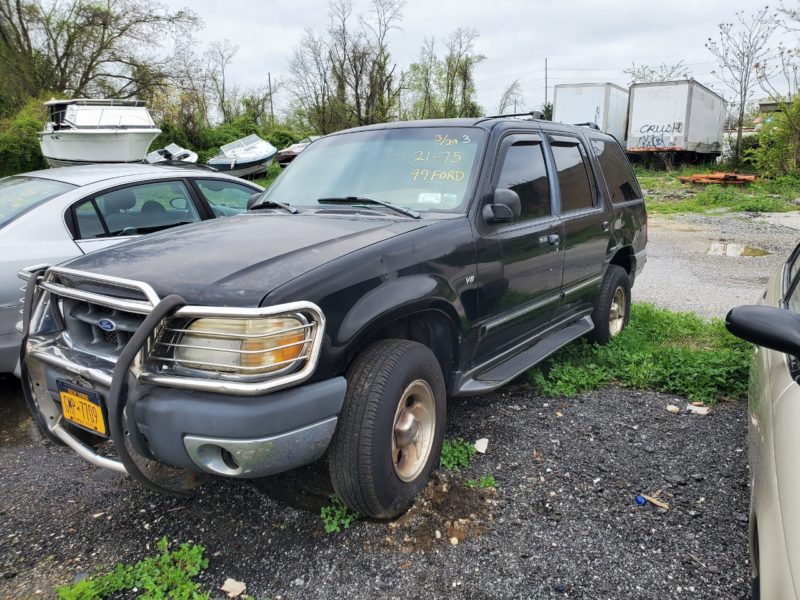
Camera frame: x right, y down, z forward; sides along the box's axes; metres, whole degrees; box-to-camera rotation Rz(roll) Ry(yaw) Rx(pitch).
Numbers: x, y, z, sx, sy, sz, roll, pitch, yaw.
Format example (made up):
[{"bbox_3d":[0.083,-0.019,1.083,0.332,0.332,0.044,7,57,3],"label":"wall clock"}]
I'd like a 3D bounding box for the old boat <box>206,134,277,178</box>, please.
[{"bbox_3d":[-7.423,-6.759,28.500,5.000,1.500,2.000,9,31,39],"label":"old boat"}]

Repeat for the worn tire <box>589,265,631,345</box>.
[{"bbox_3d":[1.631,0.089,4.791,0.235,0.730,0.730,7,14,35],"label":"worn tire"}]

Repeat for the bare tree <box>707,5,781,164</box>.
[{"bbox_3d":[18.293,-11.316,32.000,3.600,8.300,3.600,-1,13,0],"label":"bare tree"}]

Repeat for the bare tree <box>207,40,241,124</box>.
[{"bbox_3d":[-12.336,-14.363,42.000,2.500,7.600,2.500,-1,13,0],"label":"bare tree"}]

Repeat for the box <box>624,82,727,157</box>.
[{"bbox_3d":[14.700,-9.150,31.200,2.500,2.870,11.200,8,15,34],"label":"box"}]

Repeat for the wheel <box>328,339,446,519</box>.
[{"bbox_3d":[-0.027,0.533,2.534,0.235,0.730,0.730,5,13,26],"label":"wheel"}]

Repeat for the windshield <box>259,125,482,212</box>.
[{"bbox_3d":[-0.182,-0.763,3.374,1.480,0.140,0.700,7,55,35],"label":"windshield"}]

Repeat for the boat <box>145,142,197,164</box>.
[{"bbox_3d":[-11.358,-7.114,30.000,4.300,1.350,1.800,6,24,28],"label":"boat"}]

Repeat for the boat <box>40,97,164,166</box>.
[{"bbox_3d":[-14.556,-8.125,29.500,6.200,3.300,2.300,-9,15,-30],"label":"boat"}]

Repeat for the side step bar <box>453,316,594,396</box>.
[{"bbox_3d":[0.836,0.301,3.619,0.240,0.140,1.700,7,14,35],"label":"side step bar"}]

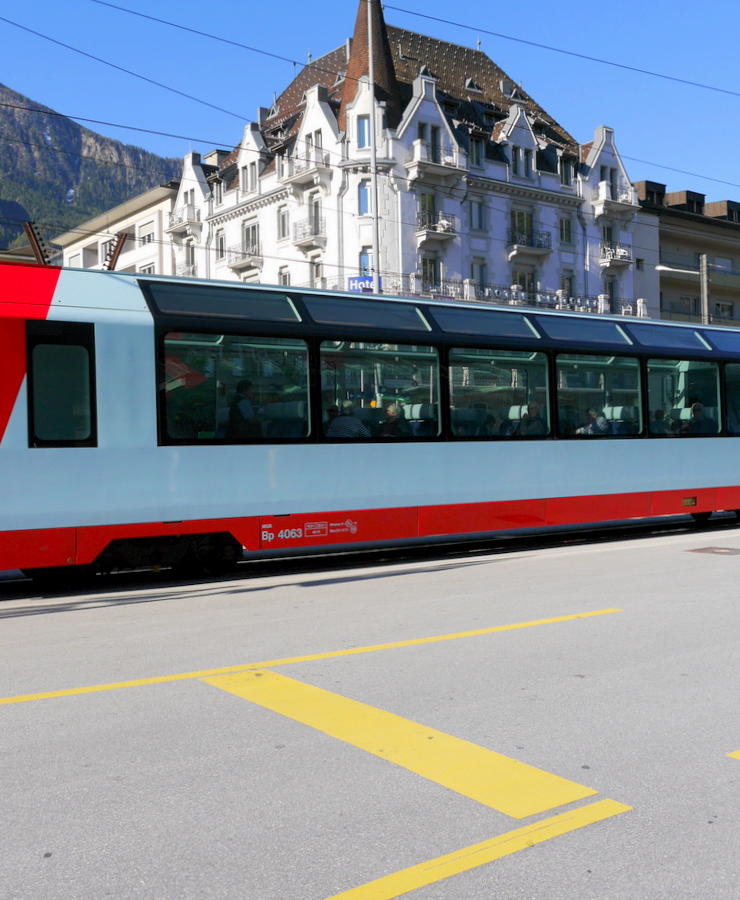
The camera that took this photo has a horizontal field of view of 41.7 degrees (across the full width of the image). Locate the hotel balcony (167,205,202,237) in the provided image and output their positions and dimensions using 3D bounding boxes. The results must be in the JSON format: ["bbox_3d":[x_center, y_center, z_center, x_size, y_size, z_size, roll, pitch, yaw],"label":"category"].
[{"bbox_3d":[-12.049,-14.524,62.933,1.030,2.000,2.929,-1,-1,-40],"label":"hotel balcony"}]

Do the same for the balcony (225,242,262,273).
[{"bbox_3d":[-7.380,-11.332,57.543,0.747,1.717,2.727,-1,-1,-40],"label":"balcony"}]

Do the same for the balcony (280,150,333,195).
[{"bbox_3d":[-3.372,-14.760,52.552,1.141,2.202,3.181,-1,-1,-40],"label":"balcony"}]

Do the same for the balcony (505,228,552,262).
[{"bbox_3d":[9.167,-11.665,55.669,2.879,1.747,0.788,-1,-1,-35],"label":"balcony"}]

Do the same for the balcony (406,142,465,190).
[{"bbox_3d":[3.586,-14.974,51.764,3.384,2.222,1.141,-1,-1,-35],"label":"balcony"}]

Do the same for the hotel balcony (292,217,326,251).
[{"bbox_3d":[-3.248,-11.462,52.647,0.858,1.717,1.919,-1,-1,-40],"label":"hotel balcony"}]

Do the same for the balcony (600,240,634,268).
[{"bbox_3d":[15.262,-11.804,60.044,2.141,1.717,0.838,-1,-1,-35],"label":"balcony"}]

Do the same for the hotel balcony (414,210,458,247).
[{"bbox_3d":[3.551,-11.563,51.509,2.171,1.768,0.929,-1,-1,-35],"label":"hotel balcony"}]

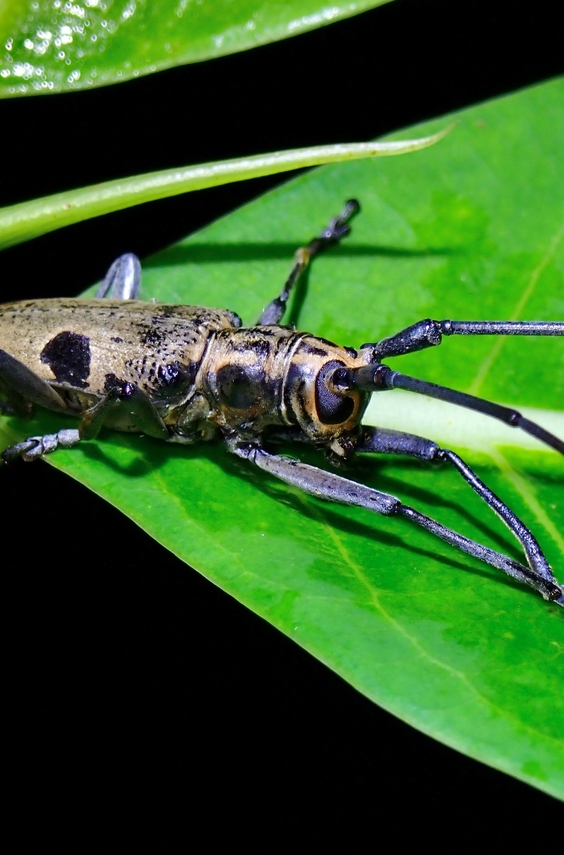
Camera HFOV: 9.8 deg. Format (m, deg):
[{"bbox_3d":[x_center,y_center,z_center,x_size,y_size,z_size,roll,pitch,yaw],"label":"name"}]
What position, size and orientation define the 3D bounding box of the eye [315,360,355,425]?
[{"bbox_3d":[0.003,-0.002,0.180,0.002,0.003,0.001,0,19,6],"label":"eye"}]

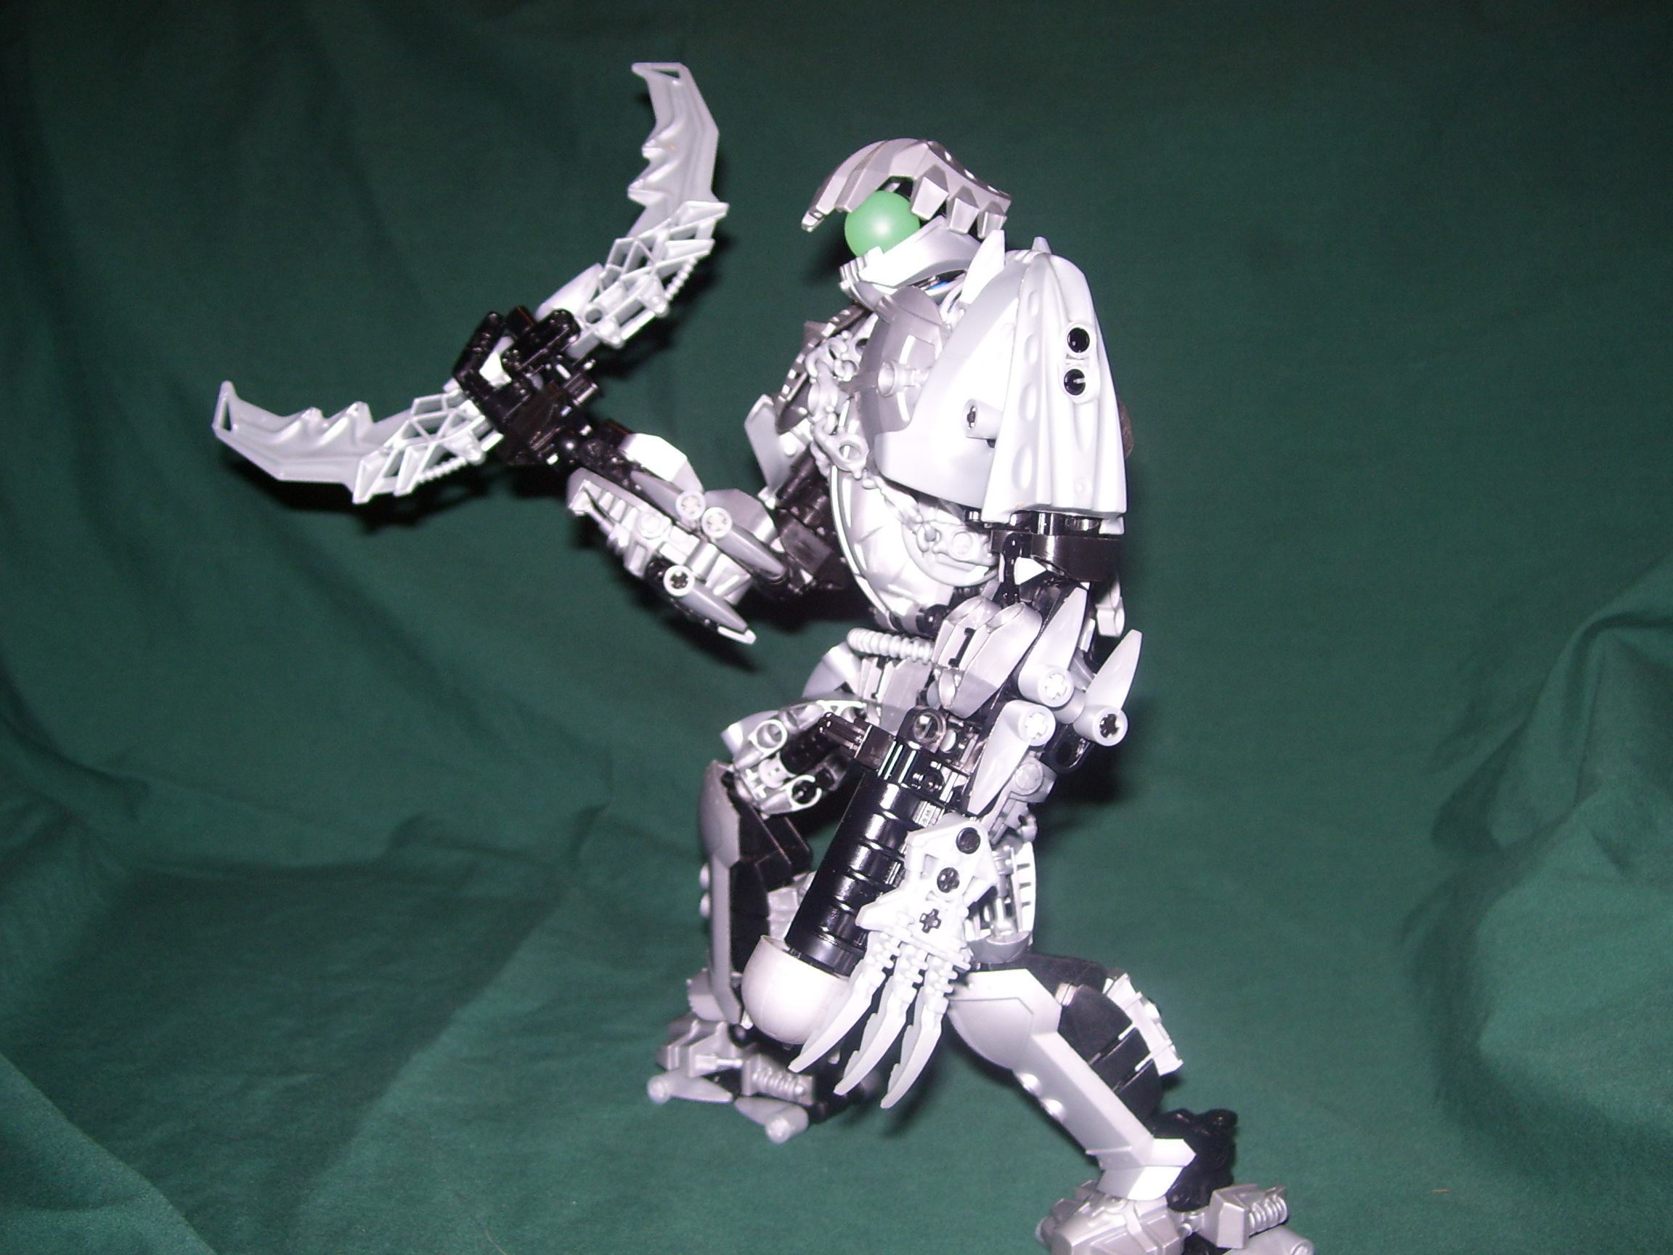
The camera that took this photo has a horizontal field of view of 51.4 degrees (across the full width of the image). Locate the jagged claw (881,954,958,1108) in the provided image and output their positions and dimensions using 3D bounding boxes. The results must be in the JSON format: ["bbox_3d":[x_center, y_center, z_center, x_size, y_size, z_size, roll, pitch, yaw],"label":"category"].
[{"bbox_3d":[0.015,0.072,0.308,0.006,0.029,0.007,20,0,0],"label":"jagged claw"}]

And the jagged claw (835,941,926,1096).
[{"bbox_3d":[0.008,0.070,0.310,0.006,0.030,0.007,26,0,0],"label":"jagged claw"}]

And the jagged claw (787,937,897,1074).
[{"bbox_3d":[0.002,0.068,0.312,0.006,0.030,0.007,33,0,0],"label":"jagged claw"}]

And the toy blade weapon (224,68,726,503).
[{"bbox_3d":[-0.081,-0.076,0.413,0.142,0.051,0.015,-38,0,0],"label":"toy blade weapon"}]

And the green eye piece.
[{"bbox_3d":[0.010,-0.087,0.377,0.017,0.017,0.017,0,9,0],"label":"green eye piece"}]

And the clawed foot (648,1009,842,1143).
[{"bbox_3d":[-0.023,0.114,0.464,0.053,0.026,0.040,6,11,34],"label":"clawed foot"}]

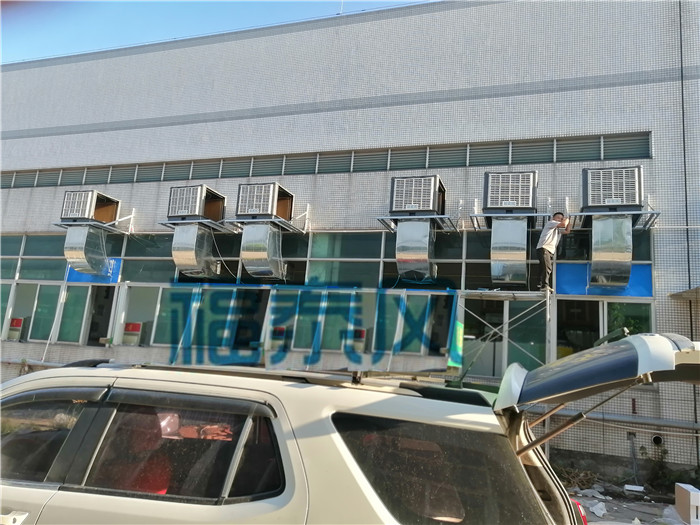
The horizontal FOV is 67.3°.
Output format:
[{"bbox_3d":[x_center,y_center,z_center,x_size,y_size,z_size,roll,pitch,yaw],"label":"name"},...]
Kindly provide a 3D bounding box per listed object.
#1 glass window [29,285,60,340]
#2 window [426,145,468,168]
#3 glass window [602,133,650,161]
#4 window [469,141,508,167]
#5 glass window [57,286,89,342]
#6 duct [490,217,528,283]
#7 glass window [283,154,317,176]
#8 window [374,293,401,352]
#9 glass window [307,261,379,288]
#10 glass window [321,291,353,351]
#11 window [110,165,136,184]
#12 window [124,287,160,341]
[{"bbox_3d":[-9.282,1.540,16.004,0.922,1.686,0.080,1,-11,19],"label":"glass window"},{"bbox_3d":[2.385,-2.583,12.811,0.987,0.568,0.080,1,-11,19],"label":"window"},{"bbox_3d":[6.249,-2.610,11.917,0.970,0.570,0.120,1,-11,19],"label":"glass window"},{"bbox_3d":[3.307,-2.575,12.487,0.967,0.573,0.080,1,-11,19],"label":"window"},{"bbox_3d":[-8.040,1.503,15.303,0.898,1.652,0.080,1,-10,18],"label":"glass window"},{"bbox_3d":[3.495,-0.231,11.492,0.717,1.278,0.940,1,-10,19],"label":"duct"},{"bbox_3d":[-1.306,-2.589,13.917,0.970,0.530,0.080,1,-10,18],"label":"glass window"},{"bbox_3d":[0.834,1.342,11.713,0.505,1.300,0.100,1,-10,18],"label":"window"},{"bbox_3d":[-0.151,0.272,12.243,1.801,0.615,0.100,1,-10,18],"label":"glass window"},{"bbox_3d":[-0.319,1.355,12.093,0.630,1.351,0.100,1,-10,18],"label":"glass window"},{"bbox_3d":[-6.792,-2.640,15.751,0.959,0.517,0.080,1,-10,18],"label":"window"},{"bbox_3d":[-5.896,1.460,14.839,1.077,1.526,0.080,1,-11,19],"label":"window"}]

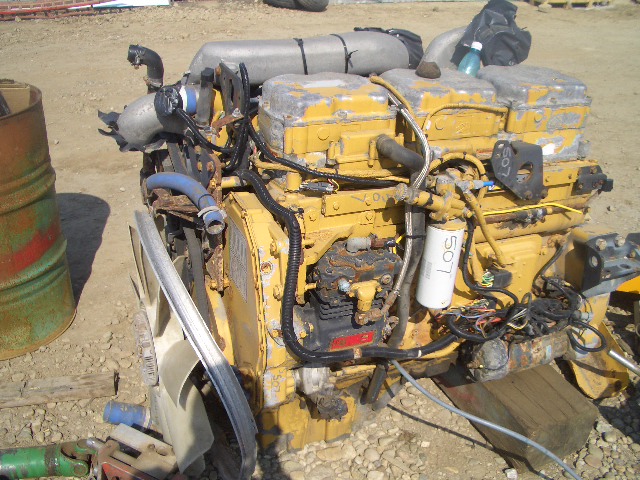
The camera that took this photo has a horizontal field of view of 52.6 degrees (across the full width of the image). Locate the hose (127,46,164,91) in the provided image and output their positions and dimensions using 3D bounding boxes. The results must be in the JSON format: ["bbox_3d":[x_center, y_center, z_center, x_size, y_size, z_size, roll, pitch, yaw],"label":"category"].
[{"bbox_3d":[-0.490,-0.487,1.828,0.101,0.127,0.051,-8,31,-19],"label":"hose"}]

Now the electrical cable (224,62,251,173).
[{"bbox_3d":[-0.211,-0.310,1.625,0.066,0.259,0.051,-8,31,-19],"label":"electrical cable"}]

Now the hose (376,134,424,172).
[{"bbox_3d":[0.212,-0.221,1.688,0.122,0.086,0.076,-8,31,-19],"label":"hose"}]

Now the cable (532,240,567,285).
[{"bbox_3d":[0.721,0.069,2.018,0.096,0.132,0.071,-8,31,-19],"label":"cable"}]

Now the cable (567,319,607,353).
[{"bbox_3d":[0.892,0.320,2.150,0.127,0.076,0.091,-8,31,-19],"label":"cable"}]

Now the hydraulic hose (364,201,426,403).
[{"bbox_3d":[0.218,0.202,1.880,0.107,0.670,0.081,-8,31,-19],"label":"hydraulic hose"}]

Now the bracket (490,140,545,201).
[{"bbox_3d":[0.556,-0.198,1.830,0.152,0.173,0.041,-8,31,-19],"label":"bracket"}]

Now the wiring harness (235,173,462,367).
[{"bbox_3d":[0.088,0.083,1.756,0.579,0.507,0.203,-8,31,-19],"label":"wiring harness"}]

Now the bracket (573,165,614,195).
[{"bbox_3d":[0.829,-0.194,1.980,0.117,0.076,0.056,-8,31,-19],"label":"bracket"}]

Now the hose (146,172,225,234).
[{"bbox_3d":[-0.369,-0.095,1.701,0.264,0.122,0.086,26,36,34],"label":"hose"}]

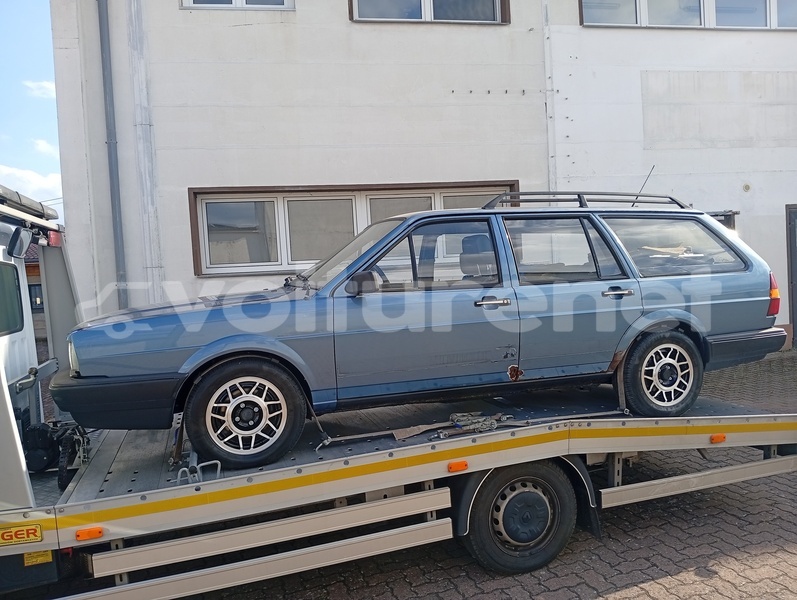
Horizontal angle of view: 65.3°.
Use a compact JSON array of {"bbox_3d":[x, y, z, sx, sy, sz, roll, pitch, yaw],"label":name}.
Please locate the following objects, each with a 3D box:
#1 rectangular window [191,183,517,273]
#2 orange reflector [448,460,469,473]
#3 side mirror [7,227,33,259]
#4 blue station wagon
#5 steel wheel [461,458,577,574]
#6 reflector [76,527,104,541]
[{"bbox_3d":[-0.515,-1.070,9.130,4.800,1.240,0.150,-3,2,-10],"label":"rectangular window"},{"bbox_3d":[0.310,0.856,3.197,0.101,0.041,0.020,-5,2,-18],"label":"orange reflector"},{"bbox_3d":[-2.126,-0.322,3.500,0.050,0.160,0.230,18,-5,-18],"label":"side mirror"},{"bbox_3d":[0.290,0.073,4.258,4.545,1.450,1.710,-2,2,-18],"label":"blue station wagon"},{"bbox_3d":[0.670,1.182,3.505,0.675,0.660,0.220,-5,2,-18],"label":"steel wheel"},{"bbox_3d":[-1.317,0.999,2.660,0.101,0.041,0.020,-5,2,-18],"label":"reflector"}]

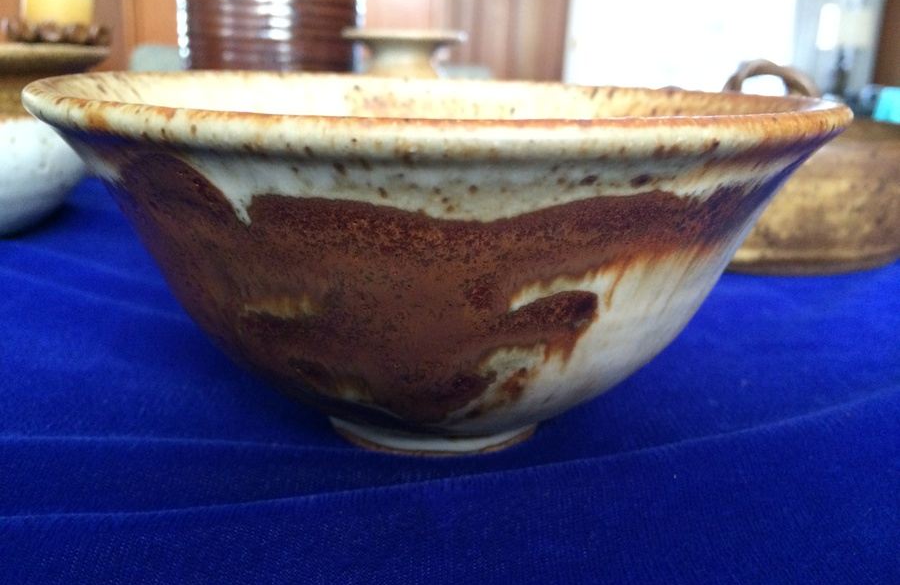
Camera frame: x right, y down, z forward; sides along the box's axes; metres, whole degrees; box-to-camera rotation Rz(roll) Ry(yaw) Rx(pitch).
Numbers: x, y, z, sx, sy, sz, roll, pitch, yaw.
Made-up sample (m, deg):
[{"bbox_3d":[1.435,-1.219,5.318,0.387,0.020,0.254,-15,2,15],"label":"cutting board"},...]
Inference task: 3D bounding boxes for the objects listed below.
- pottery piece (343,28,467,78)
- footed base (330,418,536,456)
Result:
[{"bbox_3d":[-0.035,-0.139,0.585,0.090,0.105,0.090,2,17,0],"label":"pottery piece"},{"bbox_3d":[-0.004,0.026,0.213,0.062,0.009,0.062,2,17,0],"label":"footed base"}]

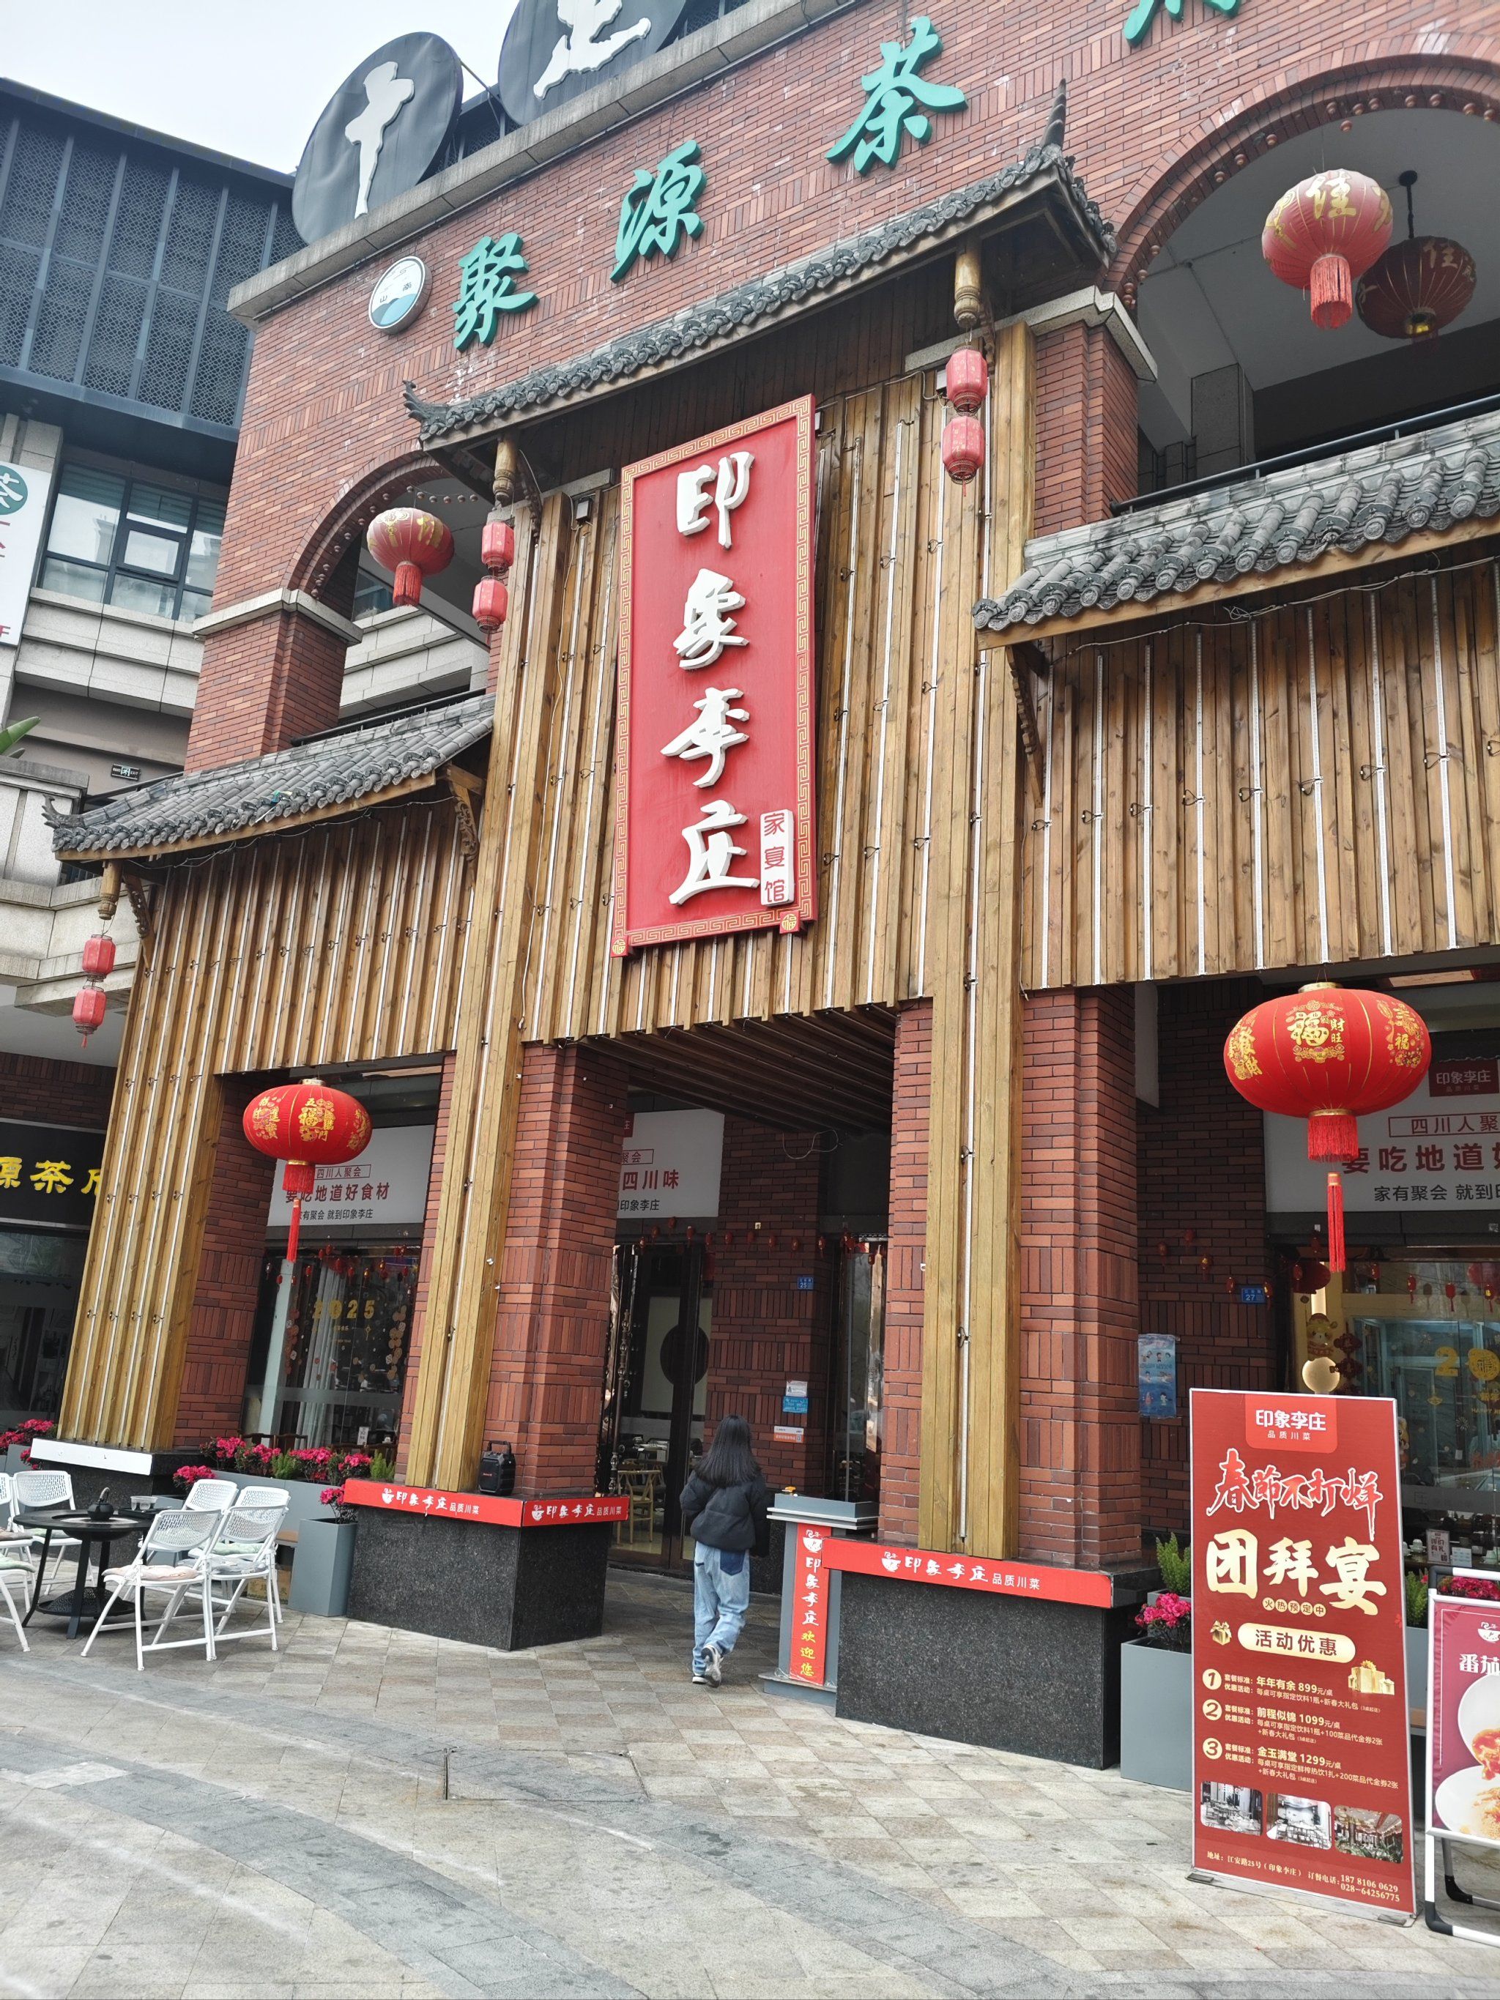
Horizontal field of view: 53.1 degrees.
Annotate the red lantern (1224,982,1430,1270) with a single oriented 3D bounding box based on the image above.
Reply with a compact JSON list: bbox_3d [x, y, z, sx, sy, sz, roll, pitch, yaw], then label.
[{"bbox_3d":[2.958,0.627,7.656,0.970,1.490,0.970,-6,-17,34],"label":"red lantern"}]

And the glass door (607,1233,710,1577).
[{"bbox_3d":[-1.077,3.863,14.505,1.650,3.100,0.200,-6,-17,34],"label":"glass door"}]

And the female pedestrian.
[{"bbox_3d":[-0.158,3.332,9.200,0.500,1.570,0.430,-1,-15,17],"label":"female pedestrian"}]

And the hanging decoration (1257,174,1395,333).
[{"bbox_3d":[3.619,-4.680,9.398,0.770,1.000,0.770,-6,-17,34],"label":"hanging decoration"}]

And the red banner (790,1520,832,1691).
[{"bbox_3d":[0.361,3.558,8.855,0.230,0.850,0.030,-6,-18,34],"label":"red banner"}]

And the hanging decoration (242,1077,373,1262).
[{"bbox_3d":[-3.564,1.357,11.981,1.000,1.440,1.000,-6,-18,34],"label":"hanging decoration"}]

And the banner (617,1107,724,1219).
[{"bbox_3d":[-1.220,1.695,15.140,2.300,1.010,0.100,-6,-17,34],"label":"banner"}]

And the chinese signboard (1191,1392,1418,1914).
[{"bbox_3d":[2.115,2.471,5.837,0.800,1.820,0.120,-5,-17,29],"label":"chinese signboard"}]

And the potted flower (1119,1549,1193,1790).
[{"bbox_3d":[2.122,3.372,7.453,0.420,0.900,0.420,-6,-17,34],"label":"potted flower"}]

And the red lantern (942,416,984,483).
[{"bbox_3d":[1.343,-3.459,9.452,0.270,0.450,0.270,3,-15,1],"label":"red lantern"}]

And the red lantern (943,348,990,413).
[{"bbox_3d":[1.357,-3.879,9.380,0.265,0.390,0.265,-6,-17,34],"label":"red lantern"}]

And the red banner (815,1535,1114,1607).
[{"bbox_3d":[1.120,3.046,8.014,1.700,0.155,0.030,-6,-18,34],"label":"red banner"}]

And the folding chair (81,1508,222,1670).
[{"bbox_3d":[-3.508,3.459,8.936,0.590,0.830,0.490,-6,-17,34],"label":"folding chair"}]

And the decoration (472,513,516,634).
[{"bbox_3d":[-1.998,-3.334,11.763,0.260,0.980,0.260,3,-14,1],"label":"decoration"}]

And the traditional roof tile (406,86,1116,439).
[{"bbox_3d":[-0.250,-4.897,10.976,5.750,1.300,0.950,-6,-17,34],"label":"traditional roof tile"}]

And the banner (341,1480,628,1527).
[{"bbox_3d":[-1.899,3.587,10.796,1.730,0.165,1.120,-6,-17,34],"label":"banner"}]

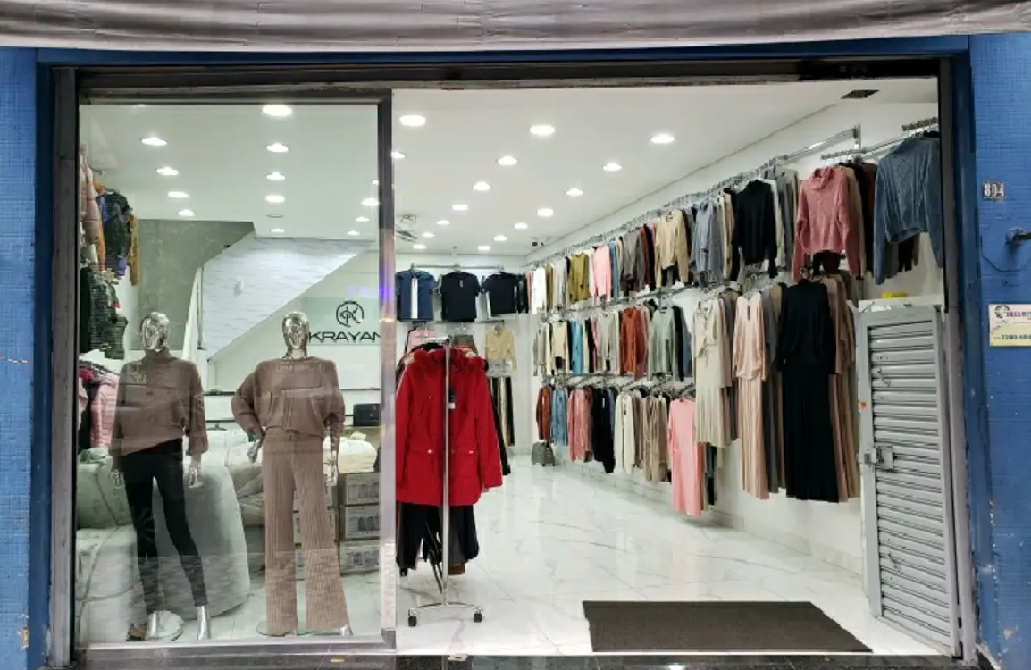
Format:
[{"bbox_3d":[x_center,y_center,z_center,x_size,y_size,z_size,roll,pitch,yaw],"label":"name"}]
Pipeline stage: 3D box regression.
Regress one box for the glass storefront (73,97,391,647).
[{"bbox_3d":[-1.442,0.175,3.945,1.650,2.814,0.080,-1,-2,2],"label":"glass storefront"}]

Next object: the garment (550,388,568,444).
[{"bbox_3d":[0.563,1.062,10.063,0.310,0.730,0.150,0,-2,-16],"label":"garment"}]

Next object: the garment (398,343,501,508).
[{"bbox_3d":[-0.387,0.518,4.480,0.620,0.878,0.230,-1,-3,-2],"label":"garment"}]

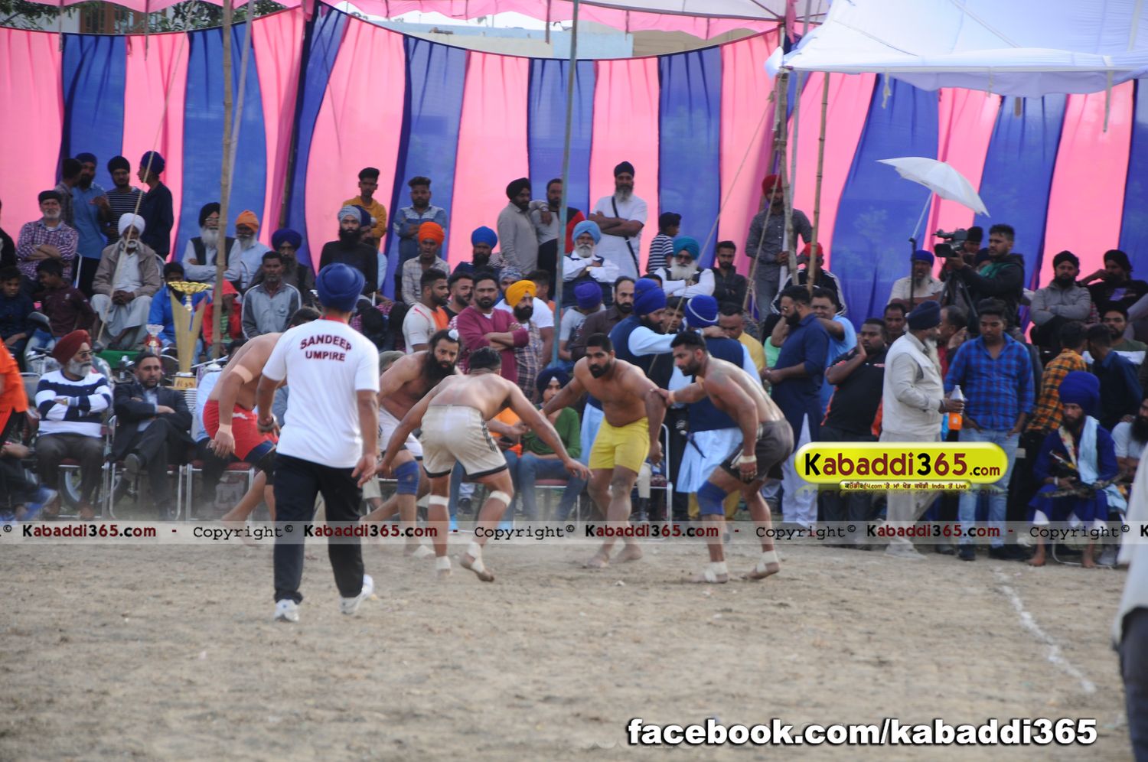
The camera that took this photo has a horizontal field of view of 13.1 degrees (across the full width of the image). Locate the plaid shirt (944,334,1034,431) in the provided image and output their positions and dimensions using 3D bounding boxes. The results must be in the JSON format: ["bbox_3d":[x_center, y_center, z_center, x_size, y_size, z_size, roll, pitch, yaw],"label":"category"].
[{"bbox_3d":[2.671,0.009,32.200,0.570,0.630,0.290,2,1,7],"label":"plaid shirt"}]

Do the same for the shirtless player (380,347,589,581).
[{"bbox_3d":[-0.536,0.496,29.900,1.150,1.405,0.780,2,1,22],"label":"shirtless player"}]

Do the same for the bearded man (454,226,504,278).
[{"bbox_3d":[-0.879,-0.796,46.000,0.550,1.260,0.780,2,1,-3],"label":"bearded man"}]

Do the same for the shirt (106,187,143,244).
[{"bbox_3d":[-4.211,-1.496,47.000,0.460,0.660,0.260,2,1,-3],"label":"shirt"}]

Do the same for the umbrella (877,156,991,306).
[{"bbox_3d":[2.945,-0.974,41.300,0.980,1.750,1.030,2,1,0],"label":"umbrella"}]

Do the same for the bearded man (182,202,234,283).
[{"bbox_3d":[-3.382,-1.030,46.500,0.560,1.280,0.750,2,1,-6],"label":"bearded man"}]

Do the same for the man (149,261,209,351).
[{"bbox_3d":[-3.484,-0.522,43.800,0.520,1.060,0.680,2,1,-5],"label":"man"}]

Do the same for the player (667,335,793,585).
[{"bbox_3d":[0.944,0.458,30.600,0.800,1.537,0.660,2,1,-10],"label":"player"}]

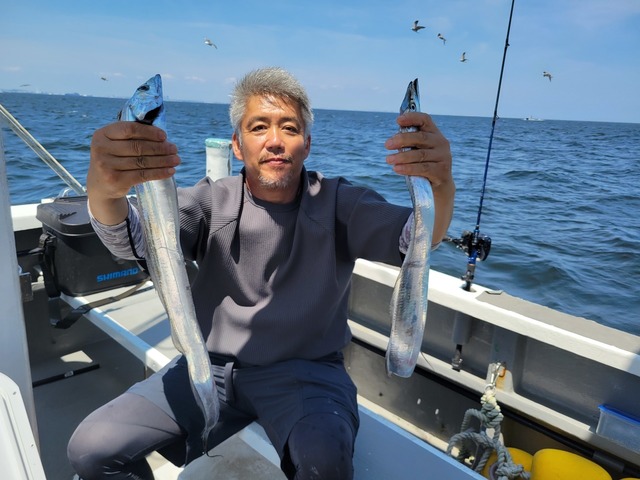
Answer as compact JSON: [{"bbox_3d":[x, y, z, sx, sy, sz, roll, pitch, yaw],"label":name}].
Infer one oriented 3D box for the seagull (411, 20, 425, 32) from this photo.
[{"bbox_3d":[5.476,-11.992,27.000,0.450,0.380,0.950,-6,18,-29],"label":"seagull"}]

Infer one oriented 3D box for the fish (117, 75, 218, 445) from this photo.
[{"bbox_3d":[-0.228,0.100,0.795,0.085,0.713,0.050,0,28,-3],"label":"fish"}]

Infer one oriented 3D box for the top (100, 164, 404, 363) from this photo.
[{"bbox_3d":[-0.114,0.080,1.091,0.540,0.490,0.500,2,15,-4],"label":"top"}]

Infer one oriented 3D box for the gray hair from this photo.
[{"bbox_3d":[-0.110,-0.307,1.090,0.190,0.170,0.200,1,10,-9],"label":"gray hair"}]

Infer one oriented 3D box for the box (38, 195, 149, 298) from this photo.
[{"bbox_3d":[-0.855,0.015,1.895,0.375,0.290,0.268,-11,21,-42],"label":"box"}]

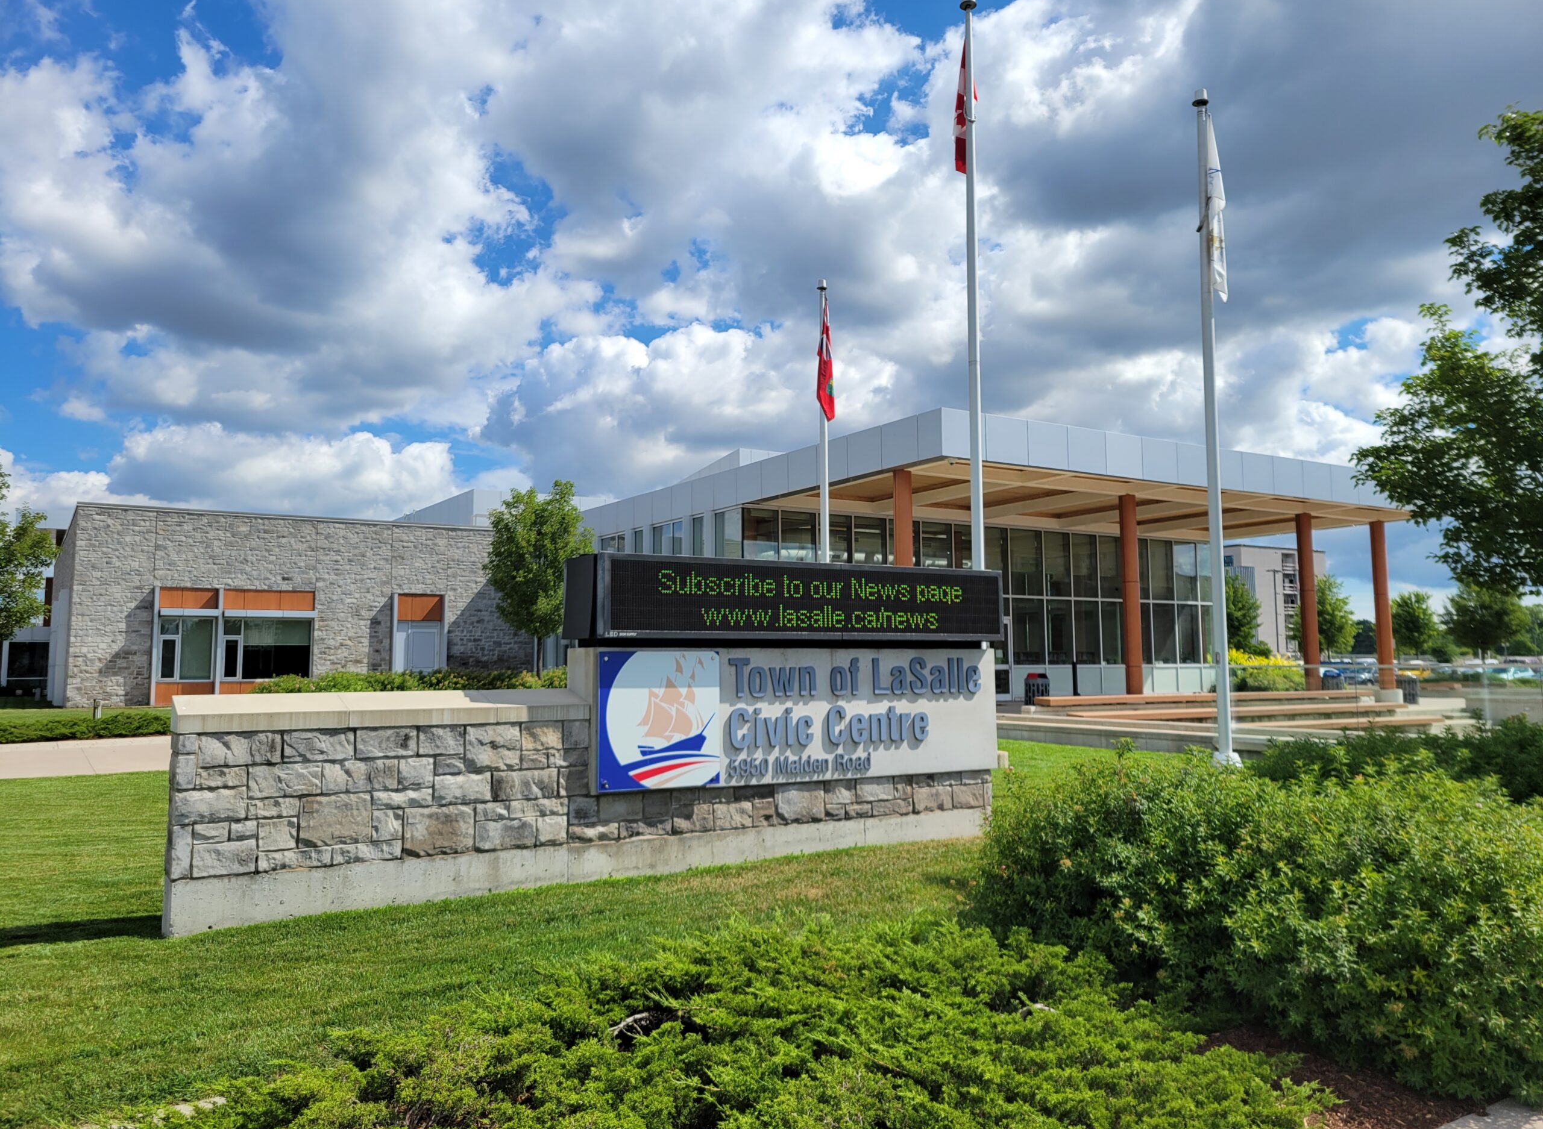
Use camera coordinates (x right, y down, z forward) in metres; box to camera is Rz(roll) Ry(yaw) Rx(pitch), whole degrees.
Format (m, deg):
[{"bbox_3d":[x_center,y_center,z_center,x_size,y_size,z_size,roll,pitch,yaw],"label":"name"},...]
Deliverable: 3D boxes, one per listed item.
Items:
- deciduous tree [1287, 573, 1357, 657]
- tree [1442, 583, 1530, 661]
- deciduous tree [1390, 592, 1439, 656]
[{"bbox_3d":[33.296,3.913,69.944,4.366,6.687,4.235,0,-6,0],"label":"deciduous tree"},{"bbox_3d":[40.690,3.949,65.919,5.145,5.791,4.991,0,-6,0],"label":"tree"},{"bbox_3d":[43.143,4.872,77.885,3.649,6.276,3.539,0,-6,0],"label":"deciduous tree"}]

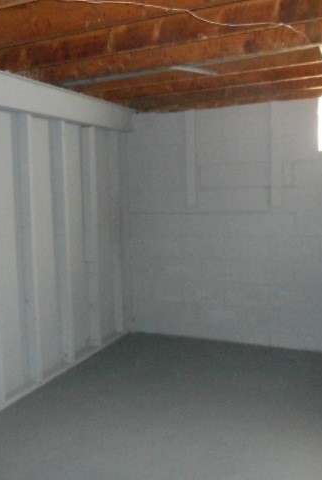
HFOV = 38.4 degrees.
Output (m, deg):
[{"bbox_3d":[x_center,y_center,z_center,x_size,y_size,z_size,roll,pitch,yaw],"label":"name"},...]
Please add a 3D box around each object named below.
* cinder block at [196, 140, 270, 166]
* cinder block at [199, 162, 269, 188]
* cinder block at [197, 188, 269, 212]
[{"bbox_3d":[0.631,-0.749,4.002,0.599,0.203,0.190,1,7,25],"label":"cinder block"},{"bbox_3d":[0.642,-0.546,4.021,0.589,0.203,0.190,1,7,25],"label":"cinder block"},{"bbox_3d":[0.643,-0.345,4.045,0.599,0.203,0.190,1,7,25],"label":"cinder block"}]

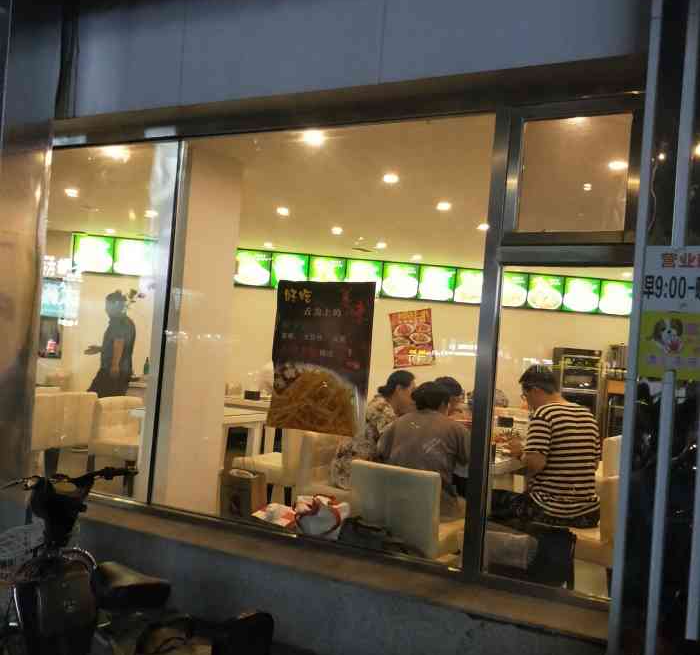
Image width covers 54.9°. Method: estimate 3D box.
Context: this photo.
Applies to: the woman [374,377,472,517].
[{"bbox_3d":[0.431,0.930,3.824,0.500,1.230,0.720,3,-2,25],"label":"woman"}]

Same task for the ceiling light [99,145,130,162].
[{"bbox_3d":[-1.613,-1.201,4.624,0.150,0.050,0.150,3,-2,25],"label":"ceiling light"}]

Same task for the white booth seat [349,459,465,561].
[{"bbox_3d":[0.310,1.132,3.657,0.490,0.800,0.530,3,-2,25],"label":"white booth seat"}]

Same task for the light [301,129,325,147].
[{"bbox_3d":[-0.218,-1.116,3.978,0.120,0.050,0.120,3,-2,25],"label":"light"}]

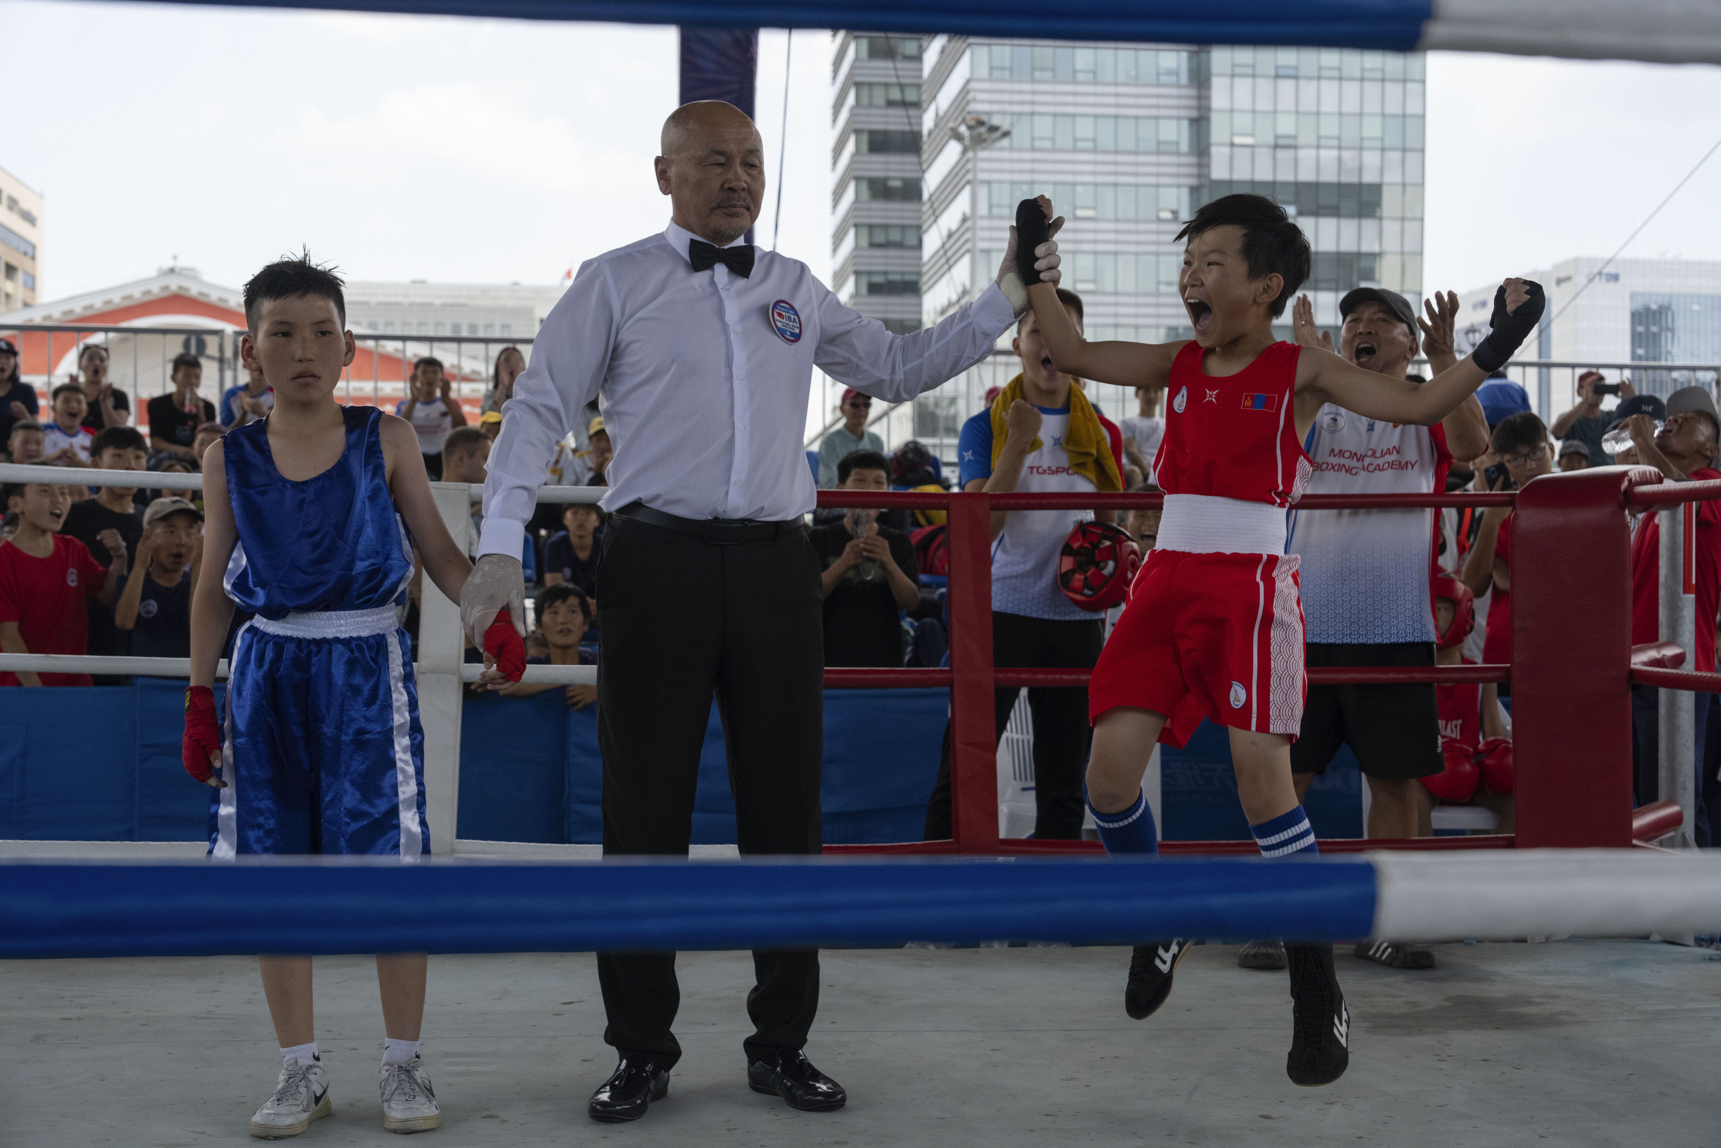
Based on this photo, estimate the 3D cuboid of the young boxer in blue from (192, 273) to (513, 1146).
[{"bbox_3d":[-0.826,0.187,3.500,0.550,1.400,0.310,0,0,-7],"label":"young boxer in blue"}]

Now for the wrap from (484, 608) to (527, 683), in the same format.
[{"bbox_3d":[-0.582,0.112,3.470,0.075,0.130,0.085,0,0,-20],"label":"wrap"}]

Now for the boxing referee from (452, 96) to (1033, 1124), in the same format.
[{"bbox_3d":[-0.180,0.045,3.610,0.950,1.690,0.460,0,0,-22],"label":"boxing referee"}]

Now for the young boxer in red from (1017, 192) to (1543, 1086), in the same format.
[{"bbox_3d":[0.695,0.108,3.570,0.920,1.480,0.520,0,0,33],"label":"young boxer in red"}]

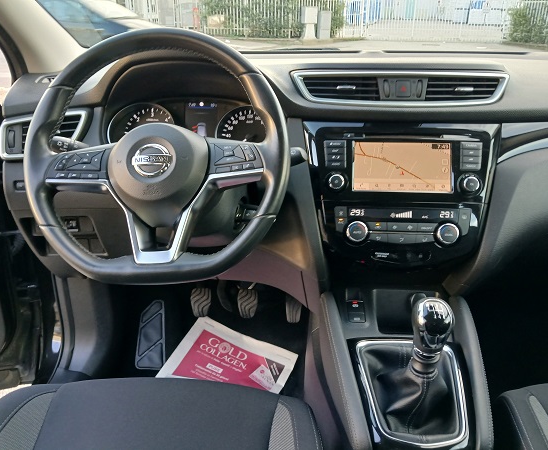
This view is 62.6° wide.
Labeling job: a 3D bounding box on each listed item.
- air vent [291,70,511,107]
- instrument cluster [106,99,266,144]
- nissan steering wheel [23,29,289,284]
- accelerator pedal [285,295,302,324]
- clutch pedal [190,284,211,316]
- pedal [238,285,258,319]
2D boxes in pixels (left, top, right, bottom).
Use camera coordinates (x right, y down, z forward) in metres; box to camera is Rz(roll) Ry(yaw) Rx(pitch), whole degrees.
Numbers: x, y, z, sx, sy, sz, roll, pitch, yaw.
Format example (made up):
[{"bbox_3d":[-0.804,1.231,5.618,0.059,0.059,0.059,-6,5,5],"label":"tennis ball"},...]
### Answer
[{"bbox_3d":[0.198,-0.213,0.718,0.332,0.054,0.045,2,3,4],"label":"air vent"},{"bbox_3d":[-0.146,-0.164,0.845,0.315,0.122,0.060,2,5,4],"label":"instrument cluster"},{"bbox_3d":[-0.162,-0.096,0.666,0.370,0.355,0.117,2,1,4],"label":"nissan steering wheel"},{"bbox_3d":[0.054,0.231,1.258,0.046,0.095,0.028,2,-17,4],"label":"accelerator pedal"},{"bbox_3d":[-0.198,0.205,1.230,0.055,0.080,0.030,2,-13,4],"label":"clutch pedal"},{"bbox_3d":[-0.069,0.209,1.230,0.055,0.080,0.030,2,-13,4],"label":"pedal"}]

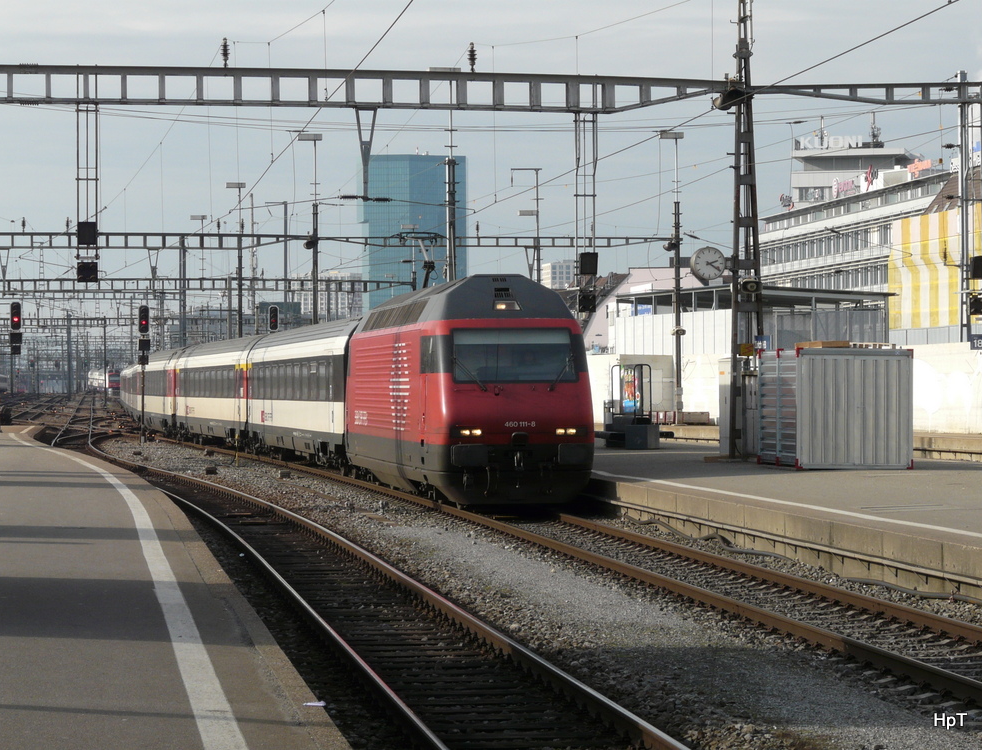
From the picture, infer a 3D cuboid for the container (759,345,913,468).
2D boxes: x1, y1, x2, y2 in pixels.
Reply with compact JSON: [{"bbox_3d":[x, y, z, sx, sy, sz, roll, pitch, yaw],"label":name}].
[{"bbox_3d":[6.710,0.640,58.600,2.300,2.300,2.500,0,0,-11],"label":"container"}]

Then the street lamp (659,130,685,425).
[{"bbox_3d":[7.200,-3.820,119.000,0.980,11.600,0.400,0,0,-12],"label":"street lamp"}]

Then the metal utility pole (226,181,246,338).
[{"bbox_3d":[-12.400,-3.600,147.000,0.970,11.650,0.400,0,0,-12],"label":"metal utility pole"}]

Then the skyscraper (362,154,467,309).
[{"bbox_3d":[-41.200,-53.400,1590.000,56.000,126.000,38.000,0,0,-6],"label":"skyscraper"}]

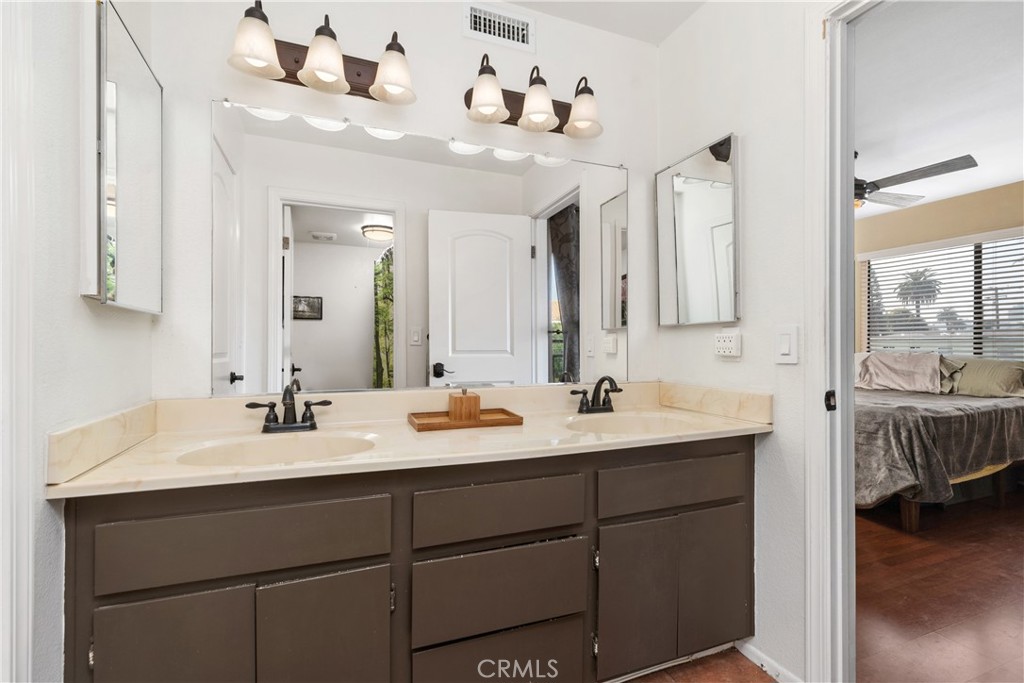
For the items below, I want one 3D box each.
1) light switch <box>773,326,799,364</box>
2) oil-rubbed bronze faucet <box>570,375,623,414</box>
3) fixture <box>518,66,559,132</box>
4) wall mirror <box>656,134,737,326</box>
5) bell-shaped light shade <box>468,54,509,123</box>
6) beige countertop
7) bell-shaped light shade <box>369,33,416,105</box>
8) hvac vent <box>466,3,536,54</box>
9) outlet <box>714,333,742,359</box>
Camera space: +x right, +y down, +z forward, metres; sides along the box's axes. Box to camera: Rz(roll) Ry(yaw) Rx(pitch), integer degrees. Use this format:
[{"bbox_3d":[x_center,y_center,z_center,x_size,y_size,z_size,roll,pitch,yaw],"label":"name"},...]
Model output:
[{"bbox_3d":[0.866,0.011,1.443,0.011,0.119,0.073,0,-1,-21],"label":"light switch"},{"bbox_3d":[0.352,0.204,1.746,0.235,0.145,0.160,0,-1,-21],"label":"oil-rubbed bronze faucet"},{"bbox_3d":[0.095,-0.903,1.664,0.150,0.213,0.165,0,-1,0],"label":"fixture"},{"bbox_3d":[0.721,-0.400,1.787,0.035,0.660,0.408,0,-1,-21],"label":"wall mirror"},{"bbox_3d":[-0.086,-0.904,1.594,0.150,0.213,0.165,0,-1,-21],"label":"bell-shaped light shade"},{"bbox_3d":[-0.098,0.236,1.419,1.825,0.119,0.554,0,-1,-21],"label":"beige countertop"},{"bbox_3d":[-0.388,-0.905,1.477,0.150,0.213,0.165,0,-1,-21],"label":"bell-shaped light shade"},{"bbox_3d":[-0.041,-1.216,1.750,0.302,0.145,0.018,0,-1,-21],"label":"hvac vent"},{"bbox_3d":[0.777,0.014,1.637,0.035,0.084,0.098,0,-1,-21],"label":"outlet"}]

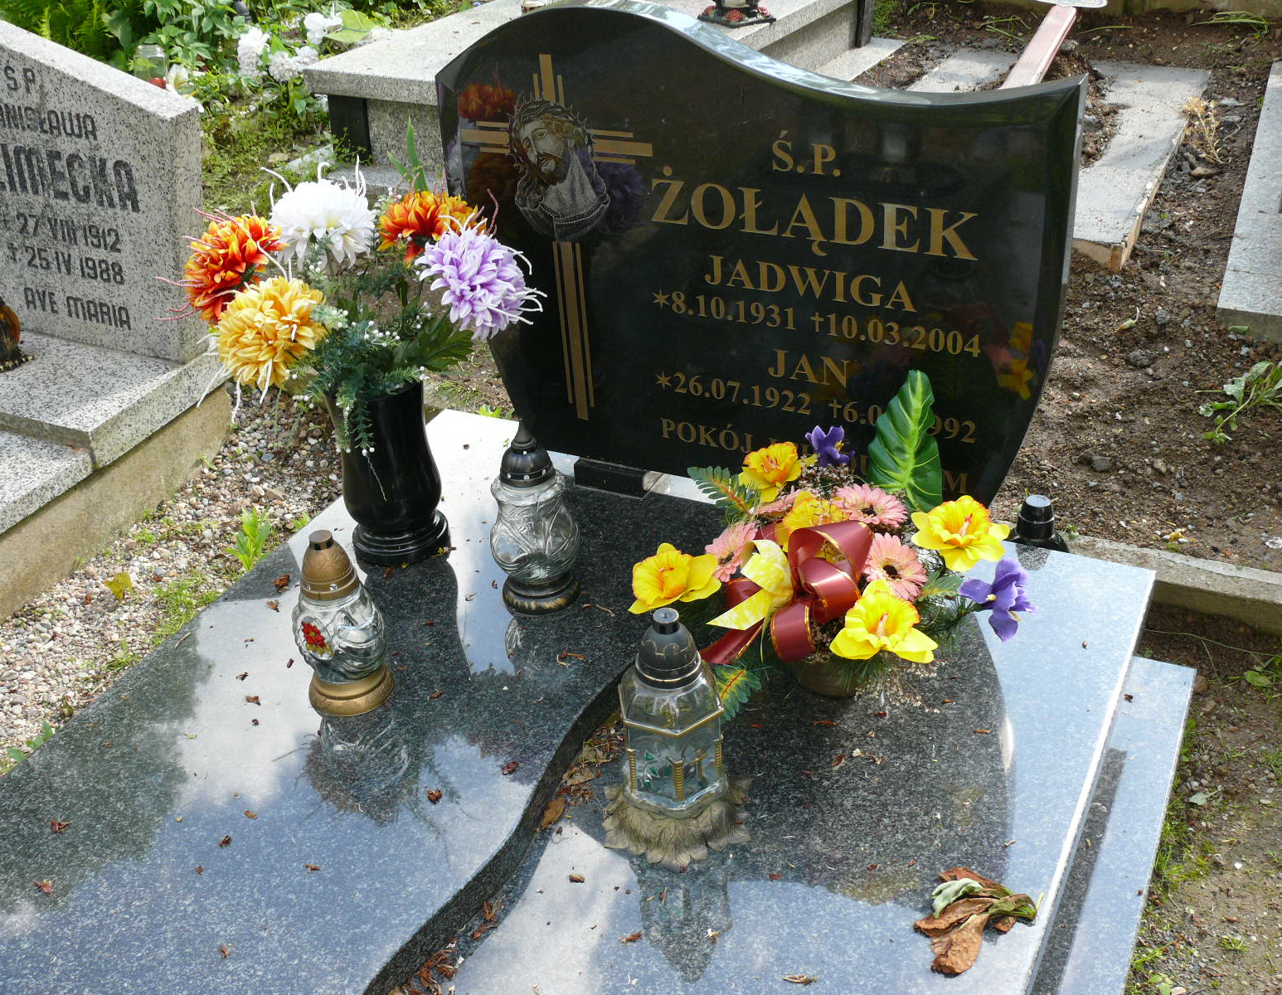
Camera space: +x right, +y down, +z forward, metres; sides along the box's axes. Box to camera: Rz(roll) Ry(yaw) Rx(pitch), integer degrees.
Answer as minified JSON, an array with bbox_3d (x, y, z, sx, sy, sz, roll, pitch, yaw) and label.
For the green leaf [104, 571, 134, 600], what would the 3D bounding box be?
[{"bbox_3d":[-0.923,0.157,2.370,0.055,0.035,0.050,-3,31,-1],"label":"green leaf"}]

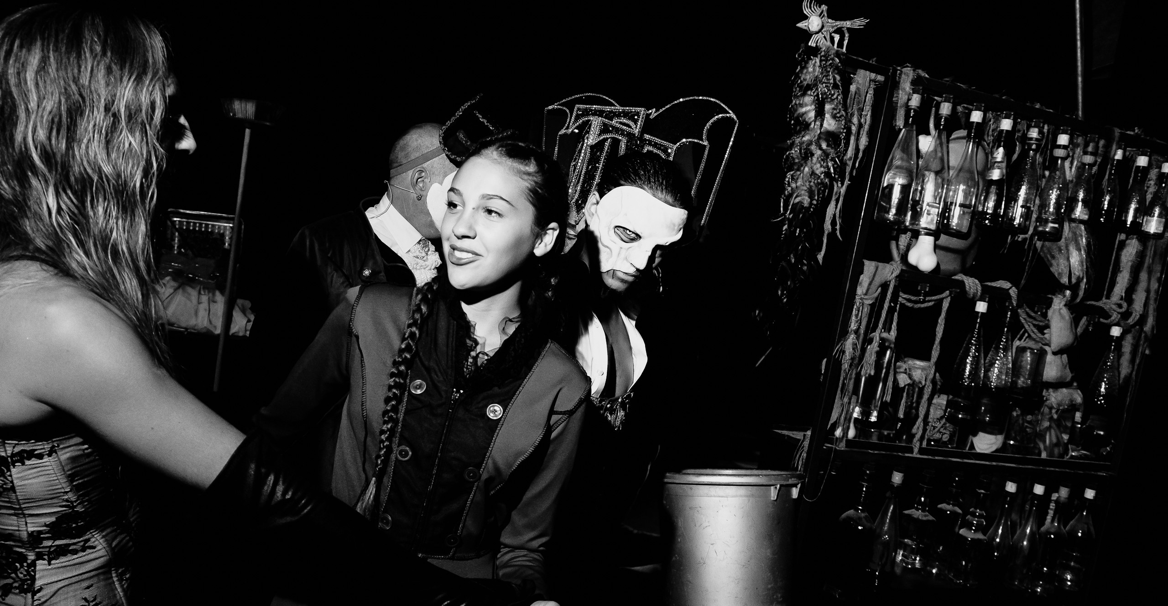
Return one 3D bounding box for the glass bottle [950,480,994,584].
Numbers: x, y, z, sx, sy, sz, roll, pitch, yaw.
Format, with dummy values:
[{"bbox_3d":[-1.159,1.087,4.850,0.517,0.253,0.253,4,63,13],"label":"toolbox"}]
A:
[{"bbox_3d":[1.024,0.596,2.287,0.075,0.295,0.075,8,6,-19],"label":"glass bottle"}]

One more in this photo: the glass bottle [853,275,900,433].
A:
[{"bbox_3d":[0.709,0.120,2.091,0.061,0.356,0.061,8,5,-20],"label":"glass bottle"}]

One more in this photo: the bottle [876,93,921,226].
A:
[{"bbox_3d":[0.753,-0.337,2.060,0.076,0.305,0.076,8,6,-19],"label":"bottle"}]

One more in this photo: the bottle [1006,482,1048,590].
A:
[{"bbox_3d":[1.183,0.615,2.324,0.064,0.305,0.064,9,5,-20],"label":"bottle"}]

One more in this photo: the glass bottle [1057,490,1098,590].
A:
[{"bbox_3d":[1.354,0.639,2.385,0.065,0.303,0.065,7,6,-20],"label":"glass bottle"}]

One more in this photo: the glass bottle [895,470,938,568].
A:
[{"bbox_3d":[0.853,0.551,2.225,0.081,0.256,0.081,8,6,-19],"label":"glass bottle"}]

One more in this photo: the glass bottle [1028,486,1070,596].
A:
[{"bbox_3d":[1.265,0.634,2.354,0.065,0.316,0.065,6,6,-19],"label":"glass bottle"}]

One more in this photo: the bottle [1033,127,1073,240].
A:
[{"bbox_3d":[1.187,-0.295,2.194,0.062,0.287,0.062,4,7,-19],"label":"bottle"}]

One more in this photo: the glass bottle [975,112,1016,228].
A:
[{"bbox_3d":[1.017,-0.324,2.147,0.068,0.275,0.068,8,6,-19],"label":"glass bottle"}]

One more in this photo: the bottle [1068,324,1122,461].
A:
[{"bbox_3d":[1.391,0.224,2.348,0.078,0.325,0.078,8,6,-19],"label":"bottle"}]

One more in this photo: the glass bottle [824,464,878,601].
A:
[{"bbox_3d":[0.666,0.558,2.139,0.083,0.346,0.083,9,5,-20],"label":"glass bottle"}]

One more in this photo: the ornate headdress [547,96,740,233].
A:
[{"bbox_3d":[0.117,-0.289,1.800,0.350,0.270,0.210,12,6,26],"label":"ornate headdress"}]

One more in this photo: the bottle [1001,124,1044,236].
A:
[{"bbox_3d":[1.093,-0.310,2.160,0.061,0.283,0.061,7,6,-20],"label":"bottle"}]

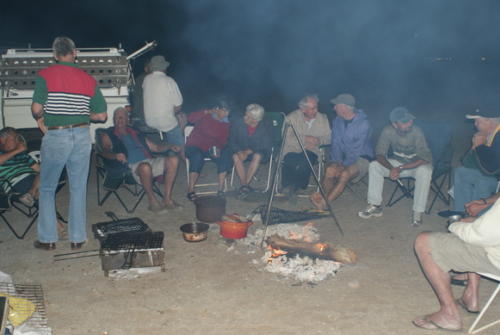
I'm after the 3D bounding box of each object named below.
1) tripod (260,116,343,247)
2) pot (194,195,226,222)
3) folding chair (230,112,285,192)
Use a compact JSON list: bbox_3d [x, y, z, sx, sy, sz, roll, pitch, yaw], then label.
[{"bbox_3d":[0.465,0.083,5.017,0.750,1.090,0.730,0,11,0],"label":"tripod"},{"bbox_3d":[-0.400,0.416,5.577,0.310,0.215,0.310,0,11,0],"label":"pot"},{"bbox_3d":[0.100,-0.196,6.909,0.600,0.920,0.620,3,11,14],"label":"folding chair"}]

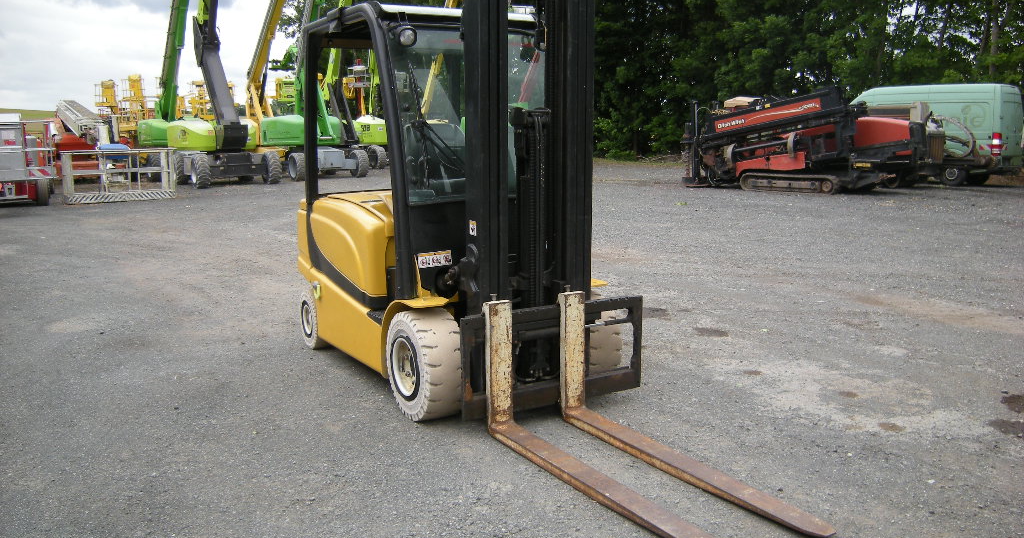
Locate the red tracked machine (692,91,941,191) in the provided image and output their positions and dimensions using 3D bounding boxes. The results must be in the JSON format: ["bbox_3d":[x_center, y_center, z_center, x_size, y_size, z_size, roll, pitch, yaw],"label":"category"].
[{"bbox_3d":[6.837,-2.995,19.322,5.040,2.300,1.800,6,12,32],"label":"red tracked machine"}]

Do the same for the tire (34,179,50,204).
[{"bbox_3d":[-9.020,-1.512,15.907,0.210,0.580,0.580,-6,12,-29],"label":"tire"}]

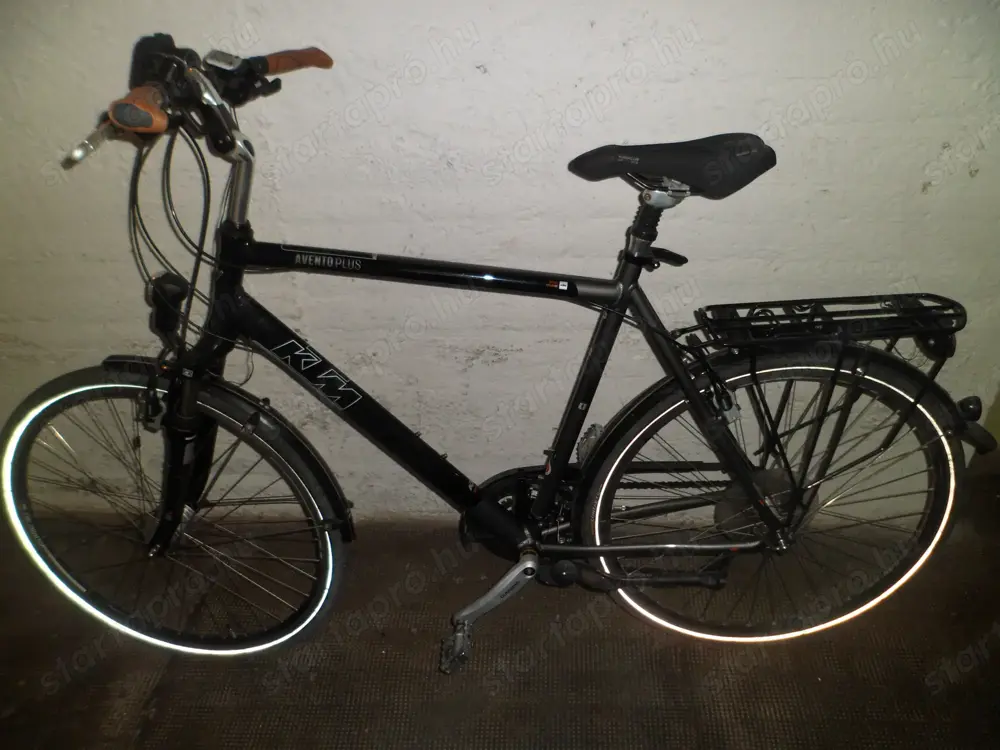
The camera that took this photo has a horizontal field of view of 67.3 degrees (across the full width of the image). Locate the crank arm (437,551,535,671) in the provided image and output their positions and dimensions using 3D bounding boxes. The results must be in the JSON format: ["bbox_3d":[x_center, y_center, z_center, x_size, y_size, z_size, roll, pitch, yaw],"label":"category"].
[{"bbox_3d":[-0.020,0.439,1.373,0.227,0.075,0.136,-35,23,19],"label":"crank arm"}]

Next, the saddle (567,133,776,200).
[{"bbox_3d":[0.239,-0.299,1.078,0.279,0.075,0.159,-2,30,3],"label":"saddle"}]

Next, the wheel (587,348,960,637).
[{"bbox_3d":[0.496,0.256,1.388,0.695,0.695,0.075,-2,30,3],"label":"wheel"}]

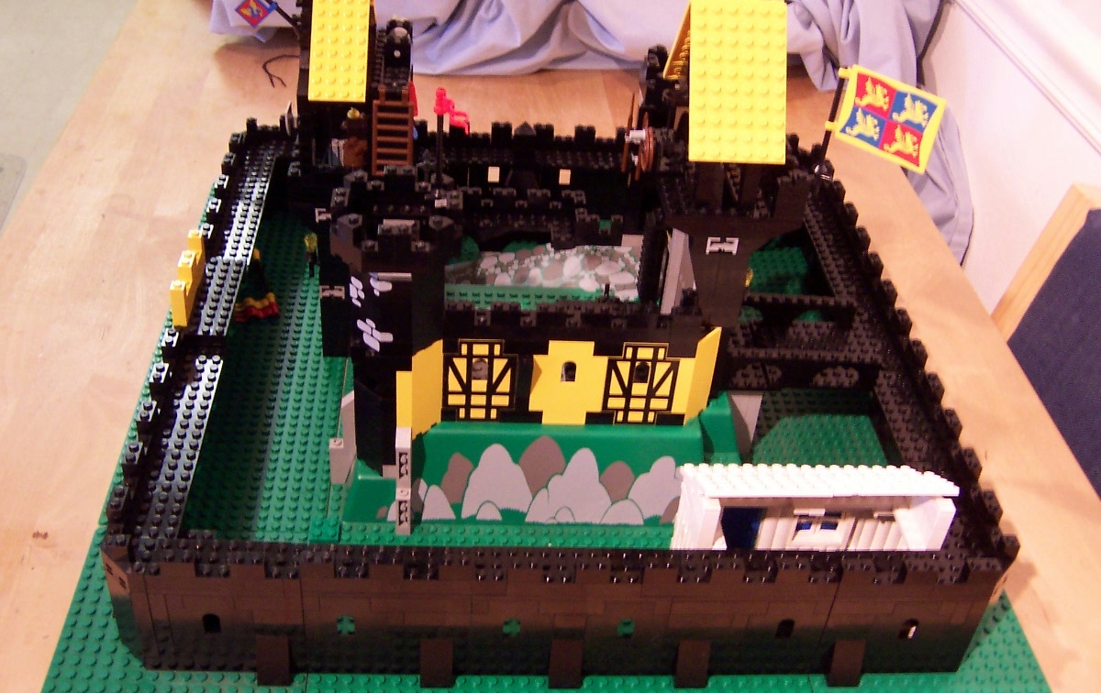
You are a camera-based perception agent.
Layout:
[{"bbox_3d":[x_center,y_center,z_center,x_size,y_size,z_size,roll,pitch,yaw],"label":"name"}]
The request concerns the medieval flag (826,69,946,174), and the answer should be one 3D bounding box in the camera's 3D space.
[{"bbox_3d":[0.225,-0.155,0.773,0.076,0.056,0.005,31,45,28],"label":"medieval flag"}]

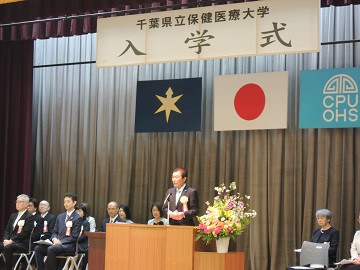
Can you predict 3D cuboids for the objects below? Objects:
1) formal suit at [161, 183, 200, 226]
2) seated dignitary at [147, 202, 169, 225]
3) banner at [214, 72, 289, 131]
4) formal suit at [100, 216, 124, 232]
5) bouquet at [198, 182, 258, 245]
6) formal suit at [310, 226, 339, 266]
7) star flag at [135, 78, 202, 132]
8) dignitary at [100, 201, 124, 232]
[{"bbox_3d":[-0.009,0.986,13.152,0.500,0.720,0.360,-1,-4,32],"label":"formal suit"},{"bbox_3d":[-0.444,1.646,16.080,0.440,1.220,0.760,-1,-4,24],"label":"seated dignitary"},{"bbox_3d":[1.117,-0.522,16.455,1.327,0.886,0.030,-1,-4,34],"label":"banner"},{"bbox_3d":[-1.048,1.559,15.927,0.500,0.620,0.380,-1,-4,27],"label":"formal suit"},{"bbox_3d":[0.554,0.936,12.400,0.720,0.740,0.580,-1,-4,30],"label":"bouquet"},{"bbox_3d":[2.017,1.596,14.632,0.460,0.600,0.420,-2,-4,35],"label":"formal suit"},{"bbox_3d":[-0.189,-0.482,17.328,1.327,0.886,0.030,-1,-4,34],"label":"star flag"},{"bbox_3d":[-1.117,1.642,15.783,0.500,1.260,0.780,-1,-4,27],"label":"dignitary"}]

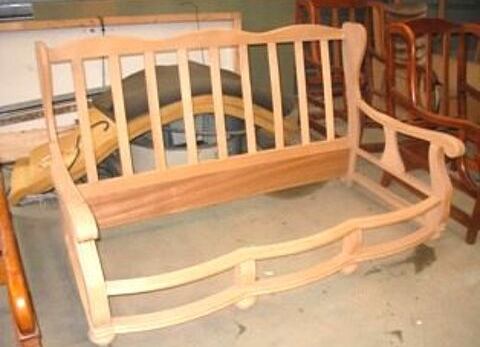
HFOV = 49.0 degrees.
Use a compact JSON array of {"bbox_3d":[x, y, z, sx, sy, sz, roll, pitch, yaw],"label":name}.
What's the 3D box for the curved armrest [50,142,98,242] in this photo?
[{"bbox_3d":[-0.670,0.049,2.067,0.082,0.111,0.741,-11,28,-25],"label":"curved armrest"}]

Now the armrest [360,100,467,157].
[{"bbox_3d":[0.885,-0.253,2.796,0.082,0.111,0.741,-11,28,-25],"label":"armrest"}]

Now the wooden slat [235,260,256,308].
[{"bbox_3d":[0.024,0.448,2.187,0.079,0.234,0.065,-11,28,-25],"label":"wooden slat"}]

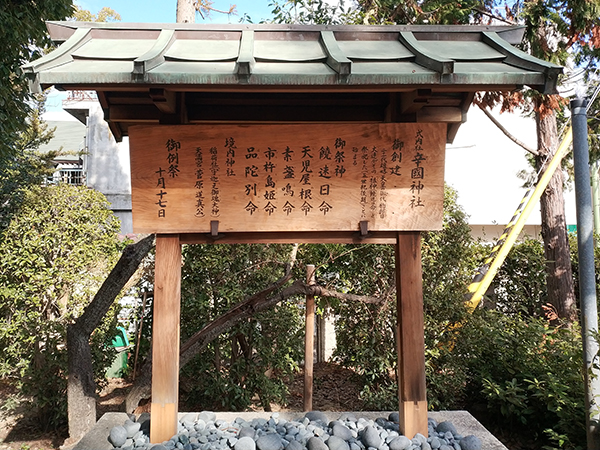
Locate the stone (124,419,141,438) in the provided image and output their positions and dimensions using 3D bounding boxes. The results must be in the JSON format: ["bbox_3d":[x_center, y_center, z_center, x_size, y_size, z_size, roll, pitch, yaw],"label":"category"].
[{"bbox_3d":[-0.928,1.127,3.064,0.090,0.088,0.093,0,-4,-2],"label":"stone"}]

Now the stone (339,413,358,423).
[{"bbox_3d":[0.294,1.171,3.366,0.112,0.063,0.088,0,-4,-2],"label":"stone"}]

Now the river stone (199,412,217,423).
[{"bbox_3d":[-0.561,1.168,3.366,0.105,0.063,0.088,0,-4,-2],"label":"river stone"}]

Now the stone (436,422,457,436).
[{"bbox_3d":[0.817,1.143,3.093,0.109,0.078,0.098,0,-4,-2],"label":"stone"}]

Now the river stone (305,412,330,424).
[{"bbox_3d":[0.099,1.160,3.317,0.134,0.083,0.107,0,-4,-2],"label":"river stone"}]

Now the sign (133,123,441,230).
[{"bbox_3d":[-0.061,-0.251,3.032,1.700,0.580,0.050,-1,9,-1],"label":"sign"}]

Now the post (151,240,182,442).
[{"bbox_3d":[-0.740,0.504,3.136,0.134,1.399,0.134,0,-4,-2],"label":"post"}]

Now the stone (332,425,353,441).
[{"bbox_3d":[0.230,1.135,3.034,0.102,0.080,0.088,0,-4,-2],"label":"stone"}]

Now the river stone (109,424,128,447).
[{"bbox_3d":[-0.974,1.138,2.986,0.094,0.102,0.098,0,-4,-2],"label":"river stone"}]

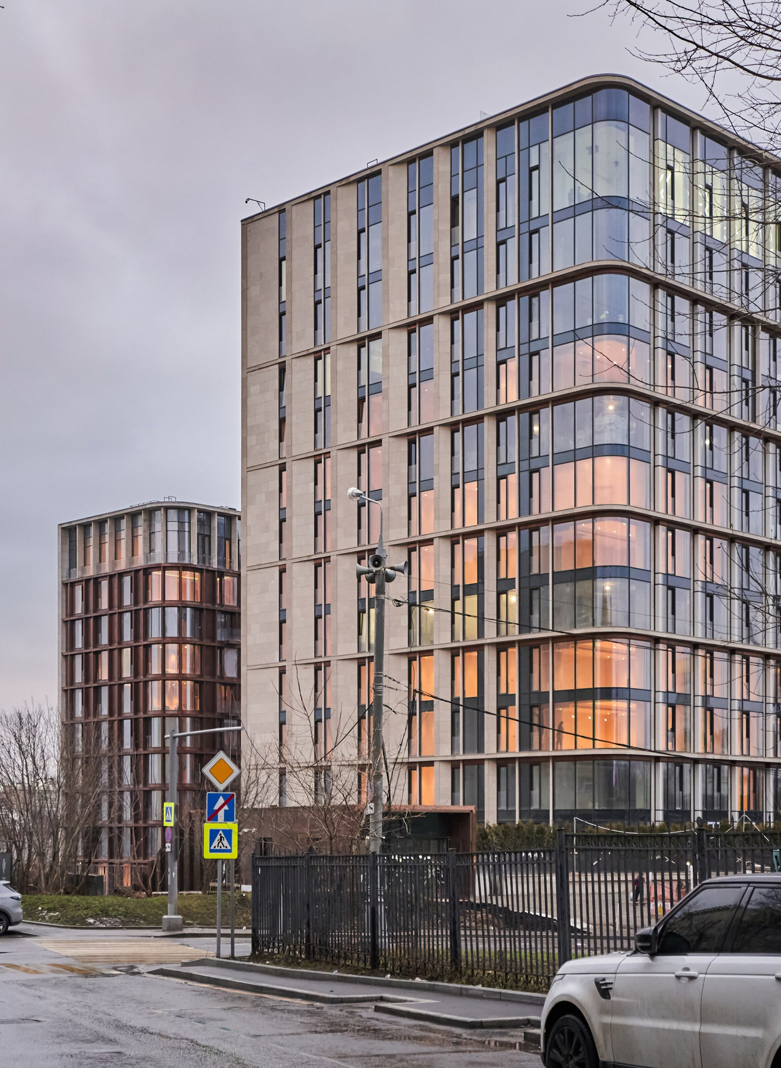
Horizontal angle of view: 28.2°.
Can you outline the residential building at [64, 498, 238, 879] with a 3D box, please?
[{"bbox_3d":[-20.822,18.200,166.378,20.919,38.000,20.432,-6,-8,45],"label":"residential building"}]

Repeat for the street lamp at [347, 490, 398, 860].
[{"bbox_3d":[-0.350,4.050,34.400,1.250,10.100,1.100,3,-7,-28],"label":"street lamp"}]

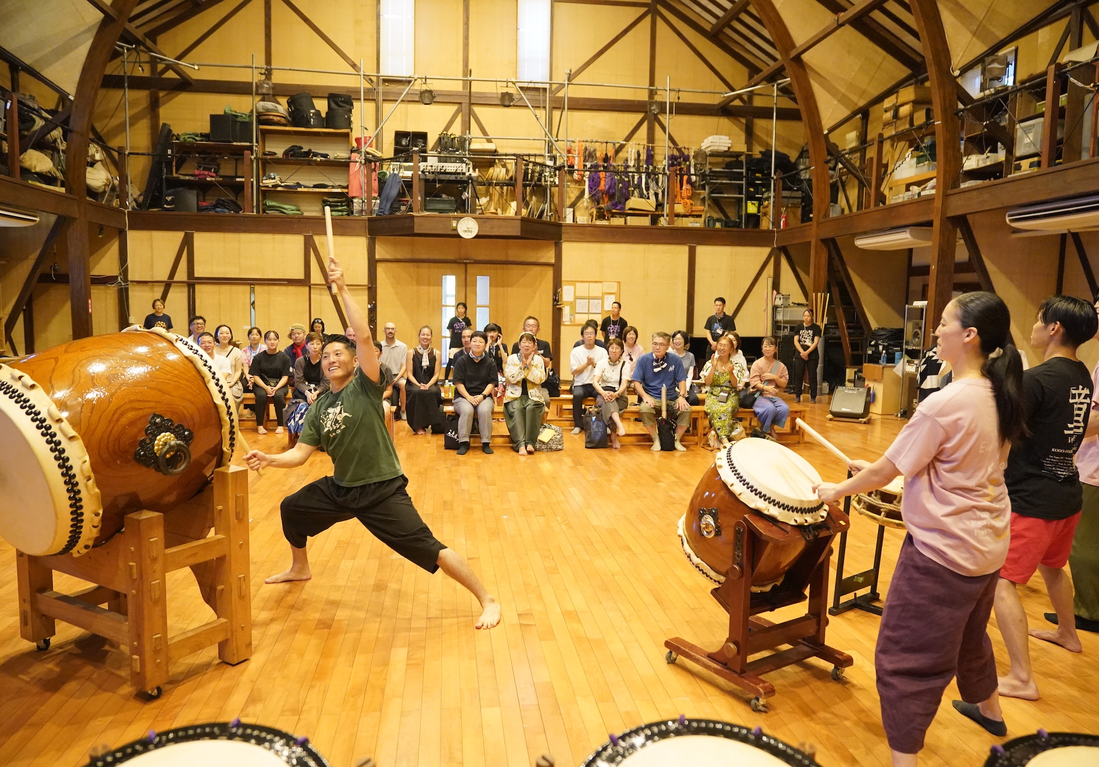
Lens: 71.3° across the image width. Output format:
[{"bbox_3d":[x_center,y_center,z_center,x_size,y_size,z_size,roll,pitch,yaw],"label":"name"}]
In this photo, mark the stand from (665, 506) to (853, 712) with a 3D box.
[{"bbox_3d":[0.905,0.902,3.296,0.550,0.730,0.550,-3,7,-36],"label":"stand"}]

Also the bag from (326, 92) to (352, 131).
[{"bbox_3d":[-4.211,-5.451,15.403,0.520,0.723,0.520,0,6,-8],"label":"bag"}]

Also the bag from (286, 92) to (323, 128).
[{"bbox_3d":[-4.863,-5.438,15.316,0.670,0.719,0.560,0,6,-8],"label":"bag"}]

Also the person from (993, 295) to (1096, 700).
[{"bbox_3d":[2.193,0.437,3.438,0.660,1.670,0.560,-3,7,-31],"label":"person"}]

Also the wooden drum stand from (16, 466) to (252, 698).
[{"bbox_3d":[-1.859,0.794,3.417,0.920,0.880,0.490,4,7,29],"label":"wooden drum stand"}]

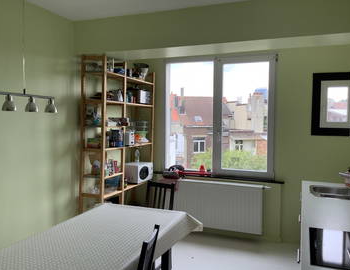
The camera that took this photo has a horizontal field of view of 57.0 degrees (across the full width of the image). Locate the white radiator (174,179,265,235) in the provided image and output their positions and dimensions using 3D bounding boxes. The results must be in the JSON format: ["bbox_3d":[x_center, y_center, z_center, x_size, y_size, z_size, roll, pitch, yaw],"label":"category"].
[{"bbox_3d":[0.485,0.954,4.424,1.390,0.610,0.100,1,2,21],"label":"white radiator"}]

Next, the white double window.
[{"bbox_3d":[0.582,-0.253,4.492,1.545,1.640,0.090,1,2,21],"label":"white double window"}]

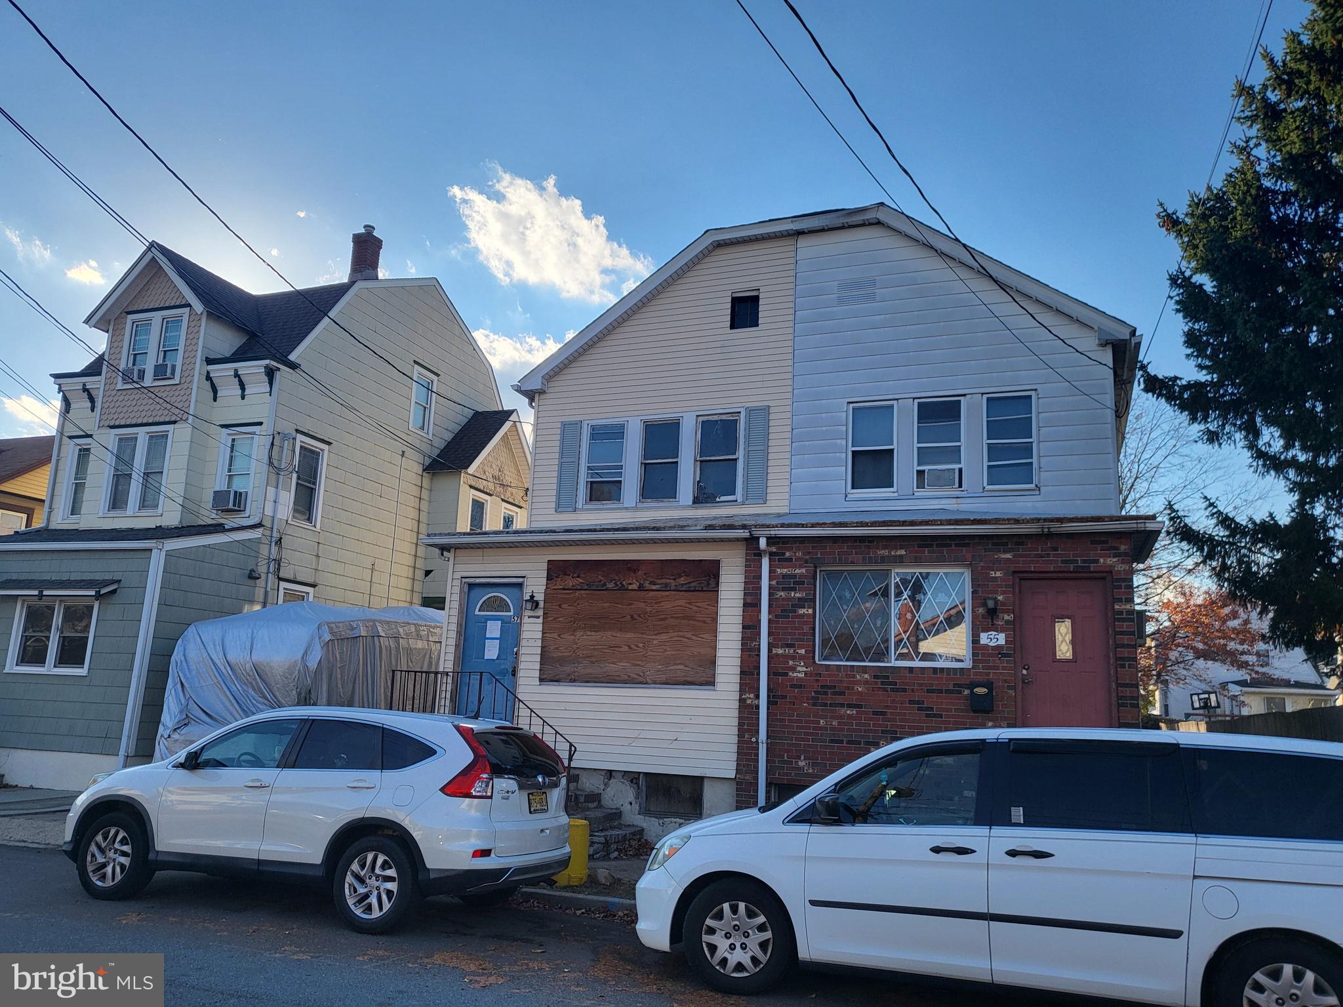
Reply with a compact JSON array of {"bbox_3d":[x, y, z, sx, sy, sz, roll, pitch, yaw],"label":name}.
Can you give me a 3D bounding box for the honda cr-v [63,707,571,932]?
[{"bbox_3d":[-3.184,2.701,9.114,4.560,1.660,1.880,-2,-13,18],"label":"honda cr-v"}]

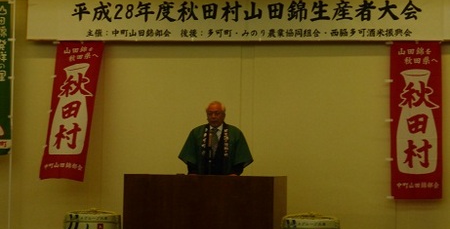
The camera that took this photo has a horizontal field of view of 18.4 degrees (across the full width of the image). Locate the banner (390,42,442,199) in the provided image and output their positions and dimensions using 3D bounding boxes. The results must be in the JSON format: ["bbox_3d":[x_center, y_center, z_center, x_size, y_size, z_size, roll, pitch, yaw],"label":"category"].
[{"bbox_3d":[2.133,0.067,15.461,0.567,1.746,0.029,0,-3,10],"label":"banner"}]

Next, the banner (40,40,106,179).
[{"bbox_3d":[-1.764,-0.034,15.977,0.553,1.668,0.039,3,-14,13],"label":"banner"}]

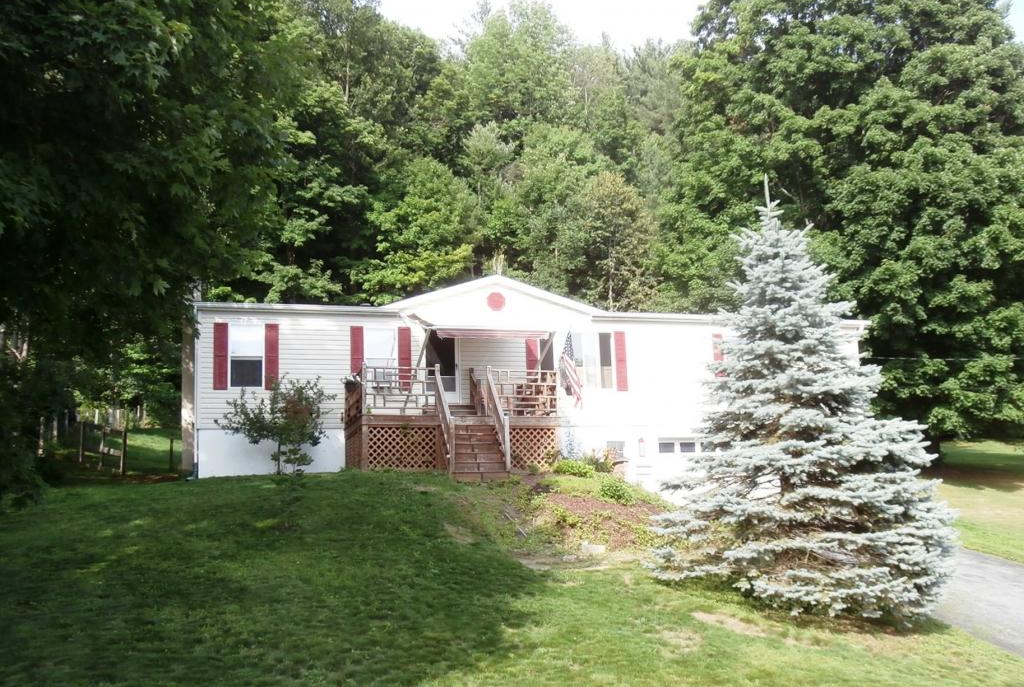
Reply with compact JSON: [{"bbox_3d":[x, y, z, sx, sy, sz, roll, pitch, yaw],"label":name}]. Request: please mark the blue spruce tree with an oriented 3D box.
[{"bbox_3d":[3.392,0.460,10.788,3.557,5.077,3.557,-1,-8,0],"label":"blue spruce tree"}]

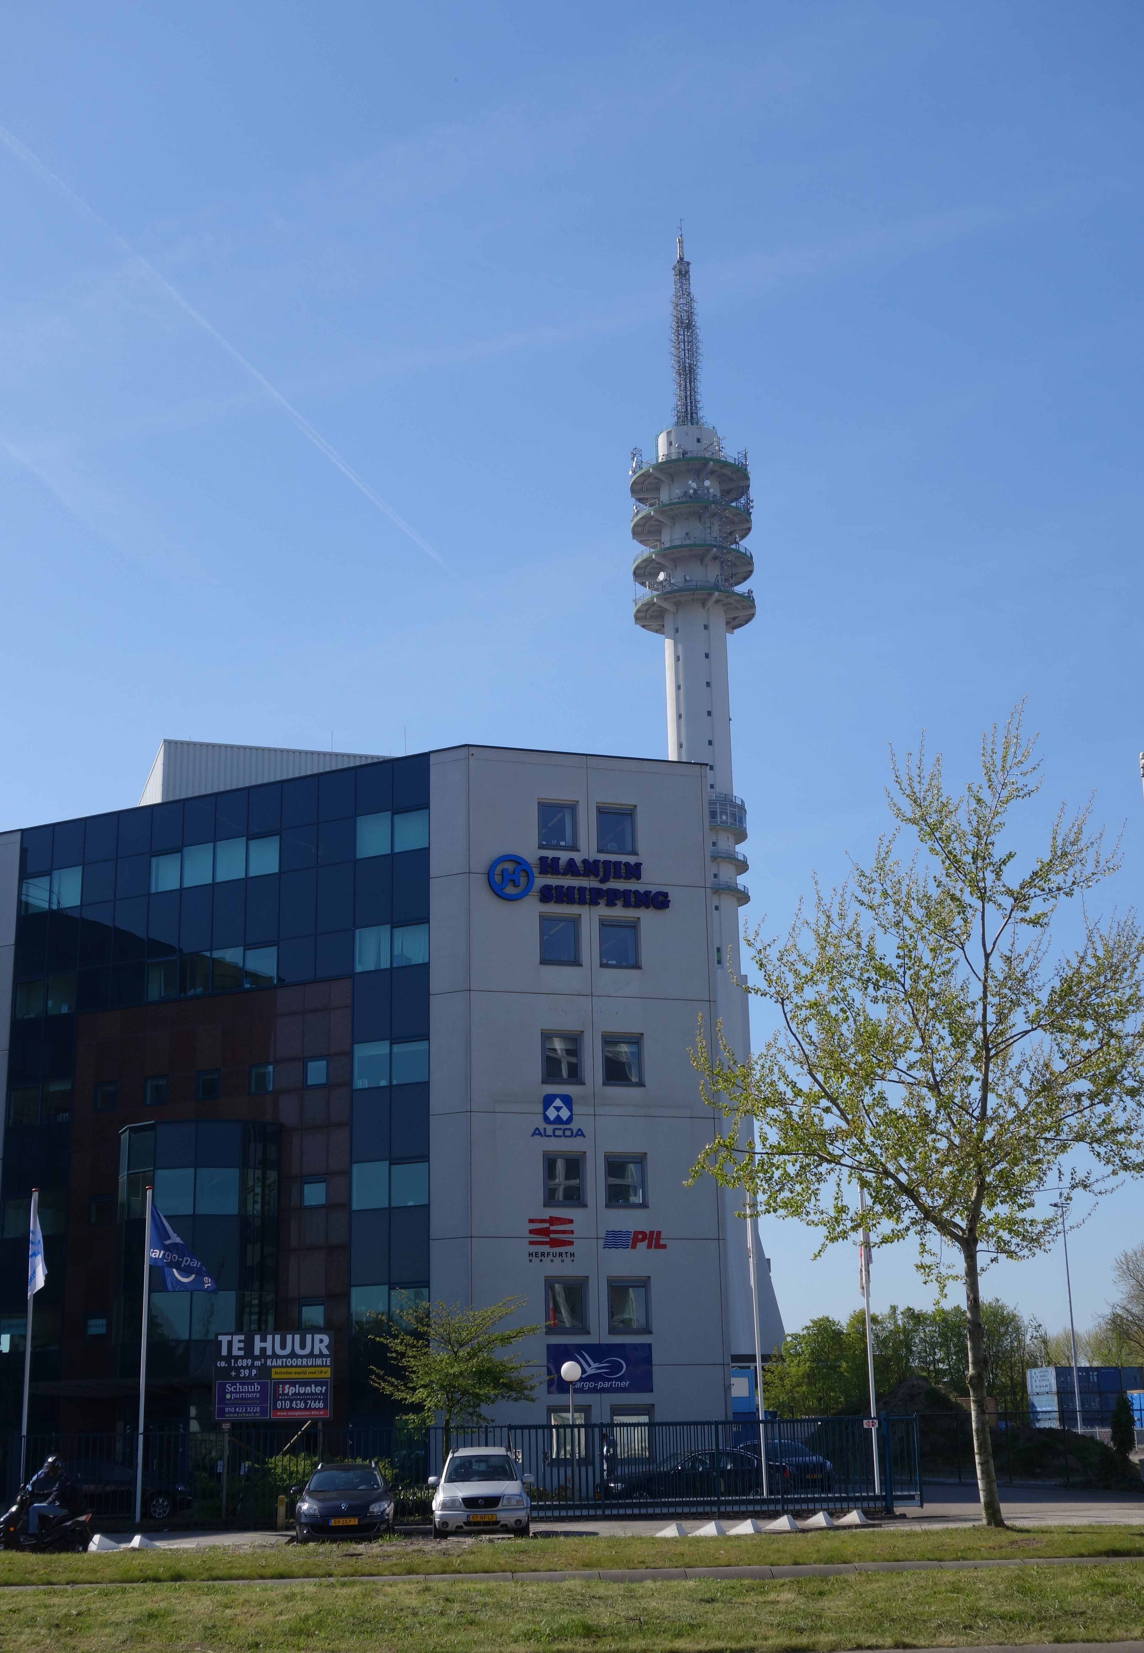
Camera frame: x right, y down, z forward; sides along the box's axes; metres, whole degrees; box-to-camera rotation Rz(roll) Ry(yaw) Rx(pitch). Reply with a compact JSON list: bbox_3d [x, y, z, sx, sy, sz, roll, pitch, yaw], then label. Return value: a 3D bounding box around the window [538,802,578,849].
[{"bbox_3d":[-0.435,0.001,65.713,1.260,1.570,0.160,4,-16,-17],"label":"window"}]

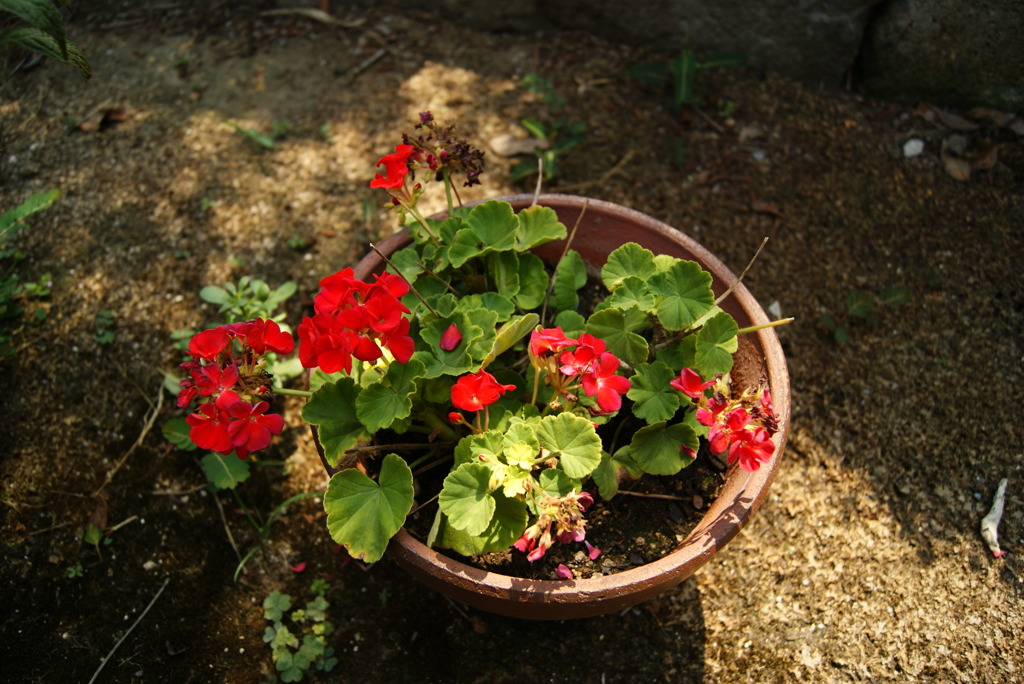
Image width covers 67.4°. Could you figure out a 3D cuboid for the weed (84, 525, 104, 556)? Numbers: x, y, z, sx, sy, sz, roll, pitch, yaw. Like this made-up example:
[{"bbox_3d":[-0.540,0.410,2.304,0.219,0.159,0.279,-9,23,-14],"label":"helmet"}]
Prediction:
[{"bbox_3d":[-0.359,0.171,0.661,0.015,0.012,0.028,-8,55,-8],"label":"weed"}]

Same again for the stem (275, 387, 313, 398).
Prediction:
[{"bbox_3d":[-0.156,0.035,0.545,0.028,0.004,0.004,8,53,-3],"label":"stem"}]

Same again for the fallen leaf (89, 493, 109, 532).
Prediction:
[{"bbox_3d":[-0.376,0.155,0.698,0.011,0.007,0.035,6,52,3],"label":"fallen leaf"}]

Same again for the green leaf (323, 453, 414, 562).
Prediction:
[{"bbox_3d":[-0.098,0.113,0.524,0.058,0.017,0.067,16,78,12],"label":"green leaf"}]

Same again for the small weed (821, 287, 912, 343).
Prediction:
[{"bbox_3d":[0.360,-0.028,0.781,0.092,0.027,0.062,3,53,0],"label":"small weed"}]

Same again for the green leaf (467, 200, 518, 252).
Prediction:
[{"bbox_3d":[-0.018,-0.103,0.692,0.055,0.040,0.036,4,53,0],"label":"green leaf"}]

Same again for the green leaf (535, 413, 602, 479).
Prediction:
[{"bbox_3d":[0.039,0.072,0.533,0.044,0.014,0.045,-3,70,-8],"label":"green leaf"}]

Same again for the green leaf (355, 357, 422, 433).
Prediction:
[{"bbox_3d":[-0.086,0.037,0.535,0.044,0.015,0.047,5,76,8],"label":"green leaf"}]

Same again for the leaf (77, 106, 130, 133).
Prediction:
[{"bbox_3d":[-0.501,-0.273,0.942,0.065,0.015,0.034,2,53,0],"label":"leaf"}]

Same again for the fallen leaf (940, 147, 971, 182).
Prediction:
[{"bbox_3d":[0.530,-0.212,0.918,0.037,0.015,0.042,2,53,0],"label":"fallen leaf"}]

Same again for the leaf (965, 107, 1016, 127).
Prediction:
[{"bbox_3d":[0.607,-0.286,0.974,0.063,0.013,0.026,2,53,0],"label":"leaf"}]

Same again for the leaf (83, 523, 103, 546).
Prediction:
[{"bbox_3d":[-0.341,0.157,0.625,0.017,0.006,0.022,-18,63,-19],"label":"leaf"}]

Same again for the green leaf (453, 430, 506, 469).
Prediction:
[{"bbox_3d":[-0.022,0.071,0.512,0.033,0.012,0.025,-10,59,-1],"label":"green leaf"}]

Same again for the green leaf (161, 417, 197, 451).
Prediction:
[{"bbox_3d":[-0.281,0.079,0.660,0.042,0.011,0.033,7,61,-5],"label":"green leaf"}]

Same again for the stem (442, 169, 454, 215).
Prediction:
[{"bbox_3d":[-0.053,-0.125,0.640,0.005,0.050,0.005,-3,49,4],"label":"stem"}]

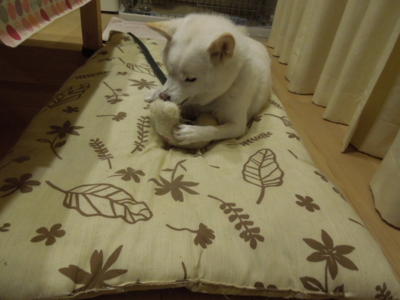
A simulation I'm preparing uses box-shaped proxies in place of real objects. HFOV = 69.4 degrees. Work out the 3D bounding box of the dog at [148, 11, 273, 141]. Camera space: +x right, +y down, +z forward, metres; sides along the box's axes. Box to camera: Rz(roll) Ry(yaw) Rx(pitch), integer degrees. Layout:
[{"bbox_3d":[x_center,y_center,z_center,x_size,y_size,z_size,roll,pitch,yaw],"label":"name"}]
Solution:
[{"bbox_3d":[0.076,-0.266,0.877,0.290,0.250,0.500,22,36,21],"label":"dog"}]

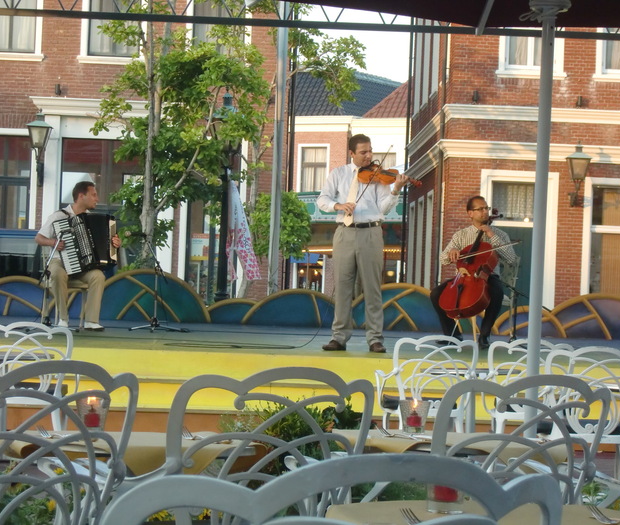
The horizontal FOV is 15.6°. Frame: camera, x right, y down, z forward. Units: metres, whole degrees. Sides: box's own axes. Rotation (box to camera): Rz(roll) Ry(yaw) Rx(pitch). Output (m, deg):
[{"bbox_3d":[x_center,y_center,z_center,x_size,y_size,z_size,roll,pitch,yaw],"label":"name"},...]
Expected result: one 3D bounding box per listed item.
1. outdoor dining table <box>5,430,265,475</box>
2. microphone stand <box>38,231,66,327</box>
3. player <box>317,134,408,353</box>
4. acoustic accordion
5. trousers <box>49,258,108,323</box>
[{"bbox_3d":[-0.533,0.886,6.497,0.720,0.730,0.700,2,0,-9],"label":"outdoor dining table"},{"bbox_3d":[-2.288,0.161,20.200,0.460,0.880,0.440,3,-1,-41],"label":"microphone stand"},{"bbox_3d":[0.422,-0.157,18.200,0.660,1.750,0.500,2,0,7],"label":"player"},{"bbox_3d":[-2.031,-0.171,20.400,0.530,0.490,0.270,-10,-5,-13],"label":"acoustic accordion"},{"bbox_3d":[-2.125,0.261,20.700,0.450,0.600,0.600,3,0,-25],"label":"trousers"}]

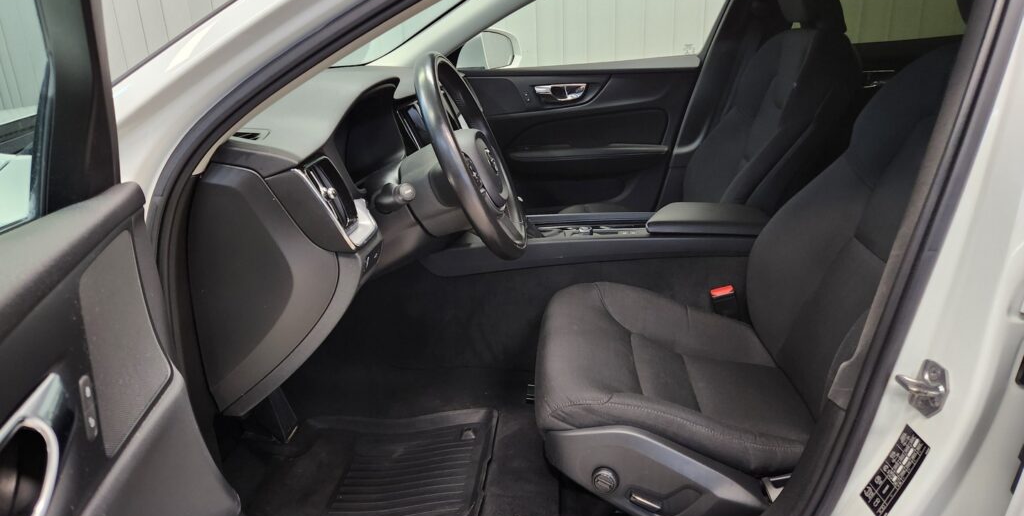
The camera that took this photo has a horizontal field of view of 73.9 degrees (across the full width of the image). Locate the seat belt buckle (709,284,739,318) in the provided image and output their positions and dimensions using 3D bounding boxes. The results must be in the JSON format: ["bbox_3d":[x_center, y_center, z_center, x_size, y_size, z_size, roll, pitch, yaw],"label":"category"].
[{"bbox_3d":[0.465,0.101,1.471,0.054,0.095,0.030,-13,18,8],"label":"seat belt buckle"}]

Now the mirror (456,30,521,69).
[{"bbox_3d":[-0.082,-0.694,2.309,0.230,0.155,0.120,-6,19,-10],"label":"mirror"}]

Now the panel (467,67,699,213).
[{"bbox_3d":[0.124,-0.327,2.217,0.950,0.570,0.120,-1,19,4],"label":"panel"}]

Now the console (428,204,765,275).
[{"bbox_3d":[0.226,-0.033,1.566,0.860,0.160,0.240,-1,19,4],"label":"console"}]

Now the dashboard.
[{"bbox_3d":[-0.430,-0.190,1.551,0.560,0.450,1.420,-1,19,4],"label":"dashboard"}]

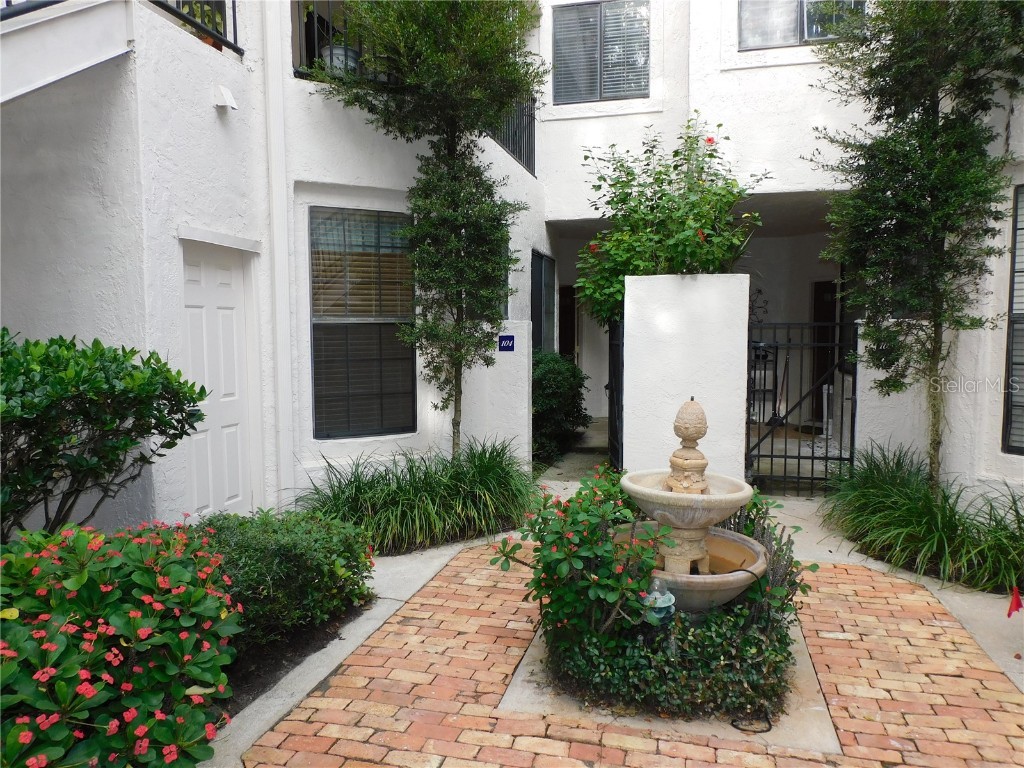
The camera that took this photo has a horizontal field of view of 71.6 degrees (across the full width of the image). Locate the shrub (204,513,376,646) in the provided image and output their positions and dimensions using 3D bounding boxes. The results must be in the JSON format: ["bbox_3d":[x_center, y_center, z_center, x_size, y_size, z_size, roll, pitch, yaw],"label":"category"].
[{"bbox_3d":[-1.284,0.979,3.819,0.840,0.500,0.860,1,5,15],"label":"shrub"}]

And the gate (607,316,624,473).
[{"bbox_3d":[1.030,0.151,7.077,0.050,1.470,0.800,0,5,-1],"label":"gate"}]

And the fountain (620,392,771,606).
[{"bbox_3d":[0.818,0.631,3.279,0.680,1.120,0.680,1,5,15],"label":"fountain"}]

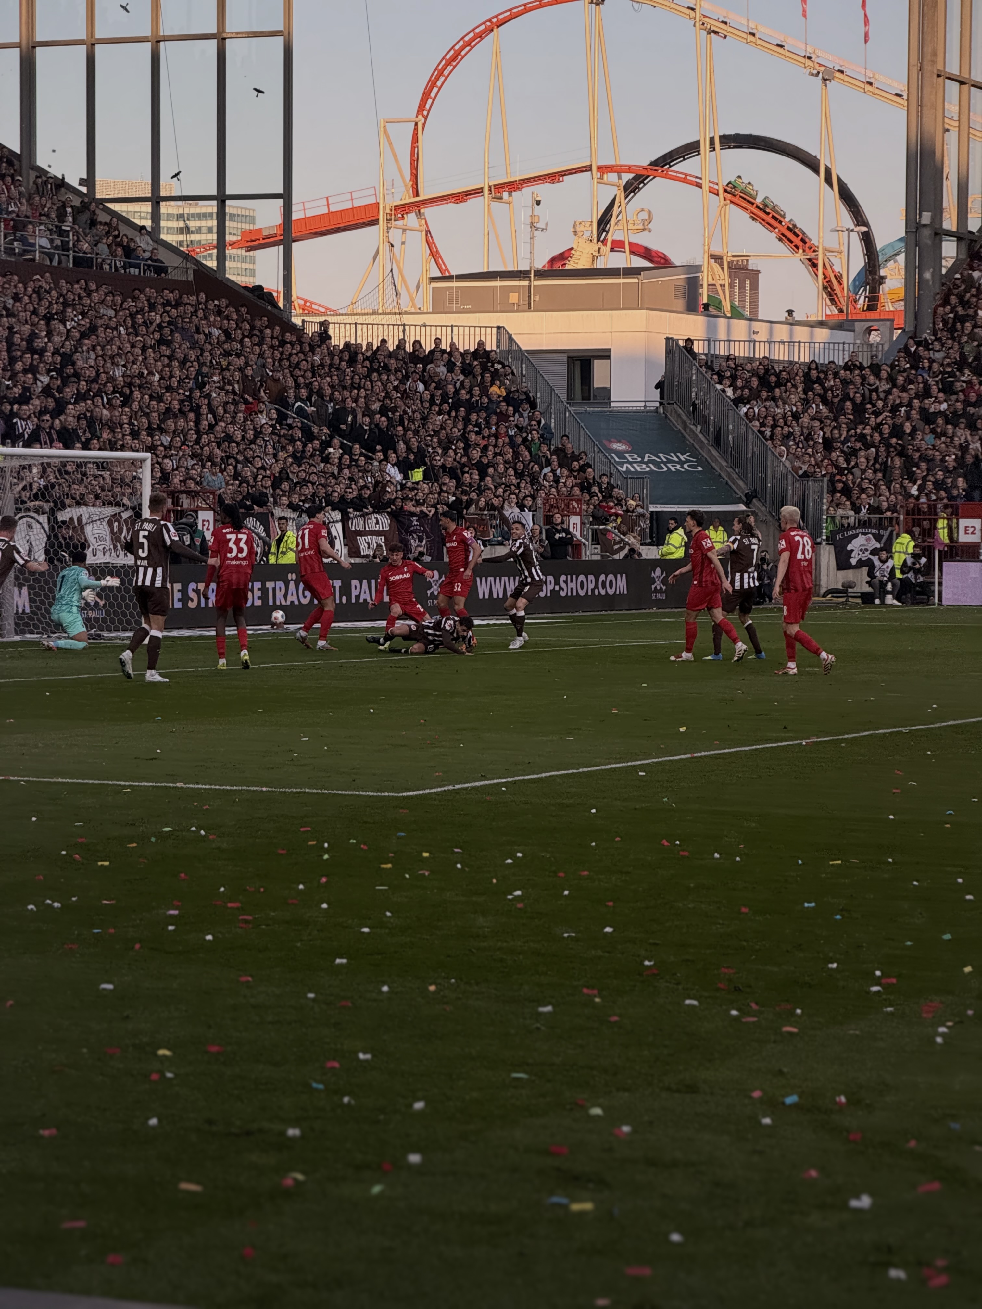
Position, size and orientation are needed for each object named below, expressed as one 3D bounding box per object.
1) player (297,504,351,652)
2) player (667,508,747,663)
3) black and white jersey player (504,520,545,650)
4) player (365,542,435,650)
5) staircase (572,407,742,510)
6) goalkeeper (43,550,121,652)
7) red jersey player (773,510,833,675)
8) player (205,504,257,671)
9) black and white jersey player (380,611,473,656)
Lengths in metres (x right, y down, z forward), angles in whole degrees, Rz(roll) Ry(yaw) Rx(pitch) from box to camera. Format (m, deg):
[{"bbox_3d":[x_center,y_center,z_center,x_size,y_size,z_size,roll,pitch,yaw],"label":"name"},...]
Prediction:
[{"bbox_3d":[-2.159,-0.987,48.270,0.660,1.870,0.580,-1,2,-30],"label":"player"},{"bbox_3d":[2.558,-0.842,45.071,0.920,1.820,0.580,0,2,-7],"label":"player"},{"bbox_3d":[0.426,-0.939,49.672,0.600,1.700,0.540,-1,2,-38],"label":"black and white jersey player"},{"bbox_3d":[-1.178,-0.782,49.277,0.850,1.400,0.750,0,2,9],"label":"player"},{"bbox_3d":[3.353,-4.716,90.846,3.800,2.386,5.244,0,2,-18],"label":"staircase"},{"bbox_3d":[-5.216,-0.703,48.279,0.950,1.280,0.620,-1,2,-28],"label":"goalkeeper"},{"bbox_3d":[3.385,-0.728,41.170,0.650,1.850,0.560,2,3,44],"label":"red jersey player"},{"bbox_3d":[-2.851,-0.759,41.770,0.600,1.830,0.520,0,2,-9],"label":"player"},{"bbox_3d":[-0.818,-0.289,47.692,1.350,0.530,0.700,0,2,0],"label":"black and white jersey player"}]

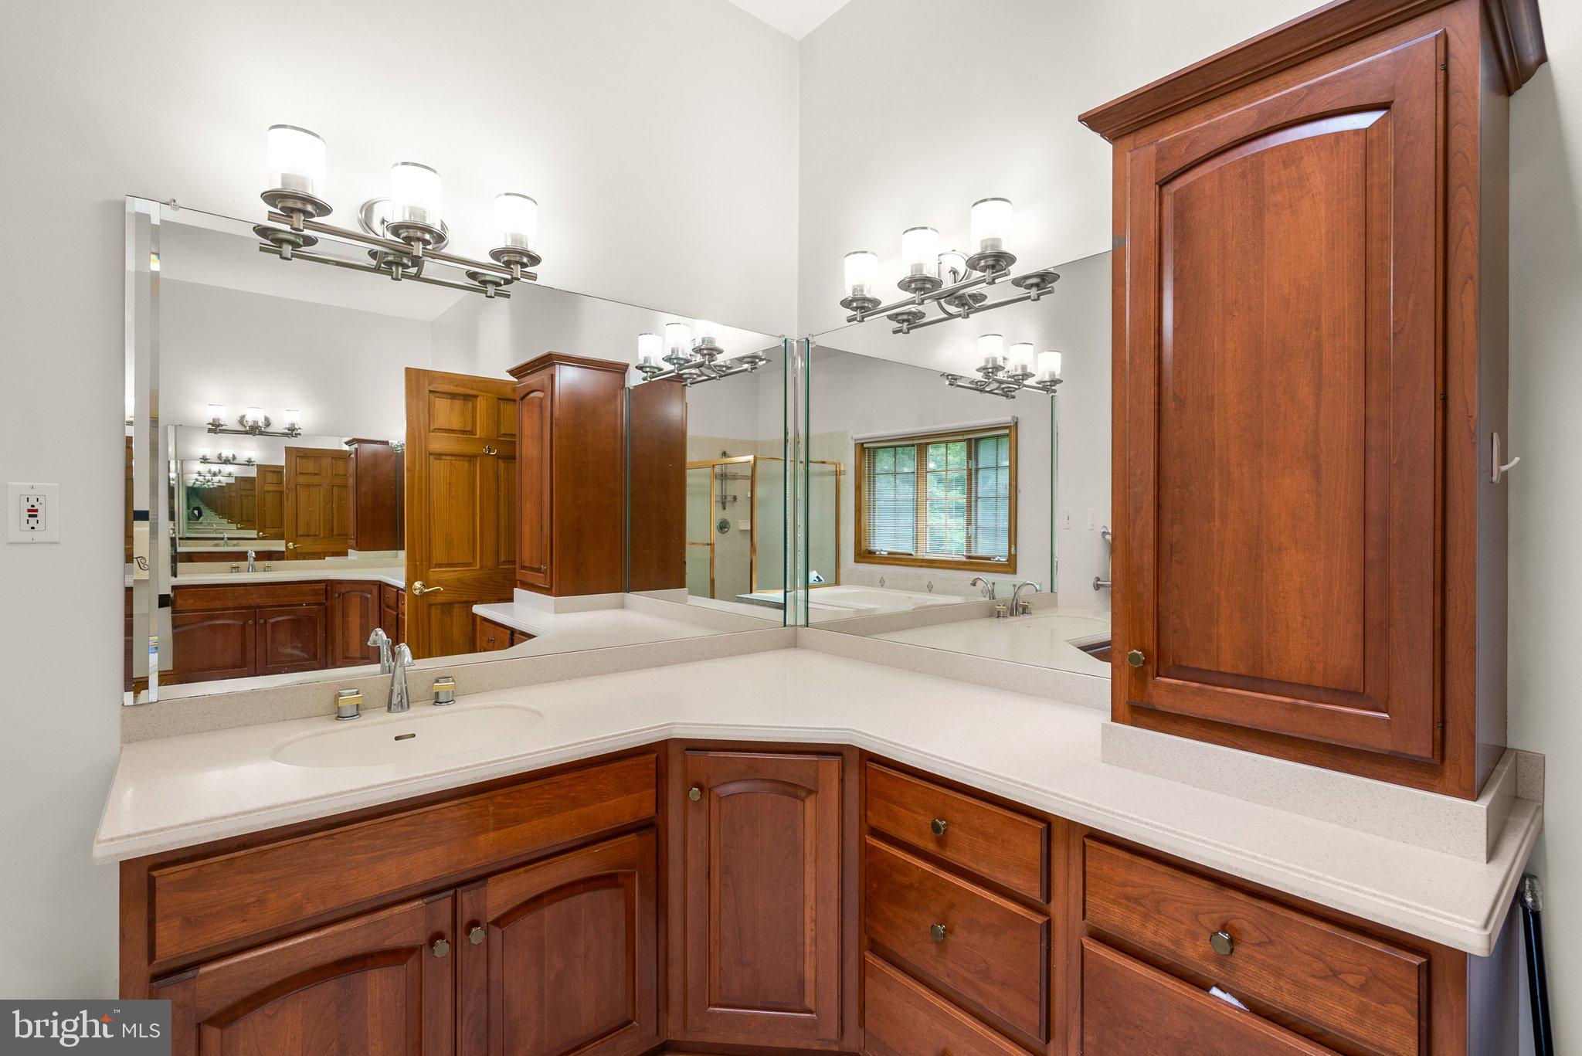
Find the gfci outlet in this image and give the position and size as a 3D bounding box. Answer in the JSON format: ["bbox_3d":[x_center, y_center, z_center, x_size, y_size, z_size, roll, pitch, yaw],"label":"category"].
[{"bbox_3d":[-1.458,-0.028,1.355,0.070,0.115,0.008,0,1,-40],"label":"gfci outlet"}]

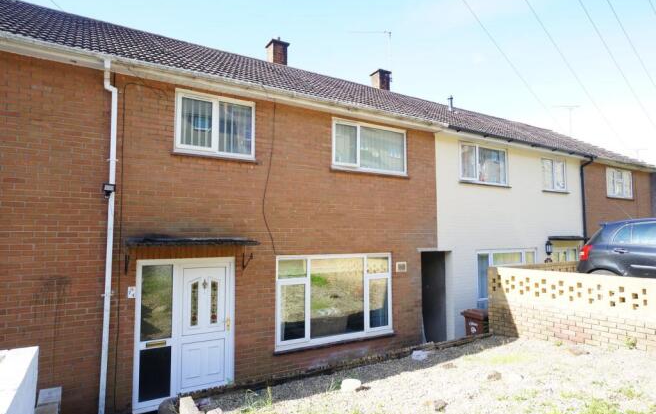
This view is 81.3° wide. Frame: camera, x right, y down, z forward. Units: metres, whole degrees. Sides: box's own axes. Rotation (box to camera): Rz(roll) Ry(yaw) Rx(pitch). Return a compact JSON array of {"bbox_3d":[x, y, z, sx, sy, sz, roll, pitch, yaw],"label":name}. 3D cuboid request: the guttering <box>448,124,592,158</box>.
[{"bbox_3d":[5.428,-1.639,10.041,6.439,0.120,0.120,2,-5,-31],"label":"guttering"}]

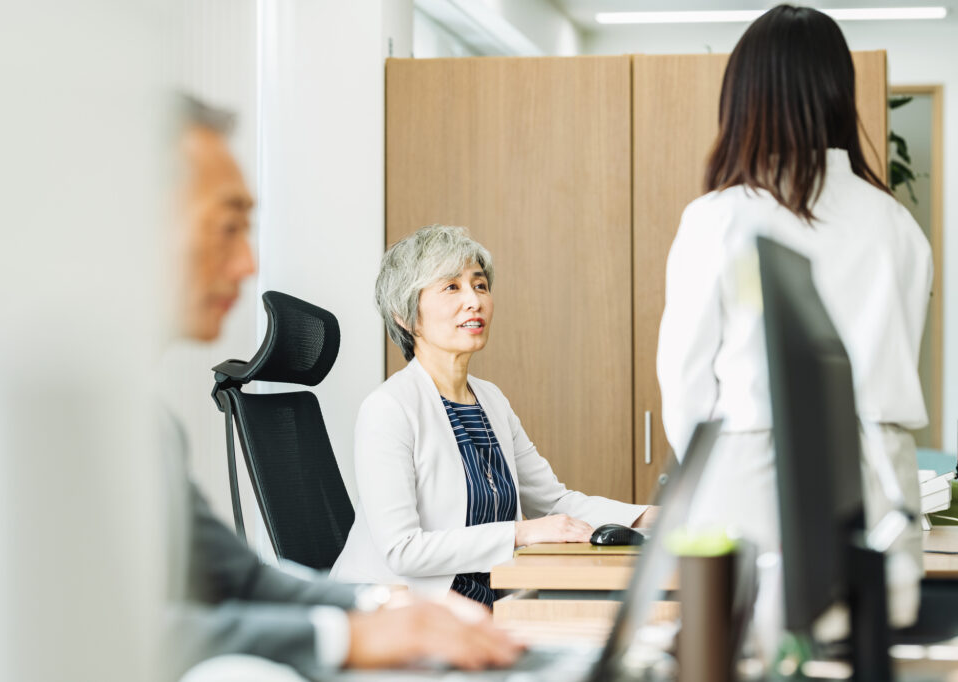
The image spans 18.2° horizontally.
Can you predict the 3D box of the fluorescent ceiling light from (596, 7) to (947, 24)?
[{"bbox_3d":[1.067,-1.192,10.921,1.256,0.050,0.120,0,0,7],"label":"fluorescent ceiling light"}]

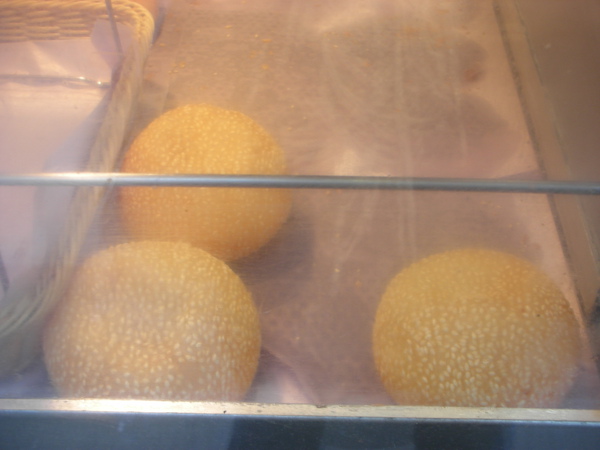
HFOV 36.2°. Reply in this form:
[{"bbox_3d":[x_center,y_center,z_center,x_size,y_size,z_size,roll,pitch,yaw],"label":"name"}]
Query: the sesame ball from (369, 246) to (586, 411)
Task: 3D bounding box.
[{"bbox_3d":[0.082,0.055,0.428,0.095,0.084,0.095,1,36,0],"label":"sesame ball"}]

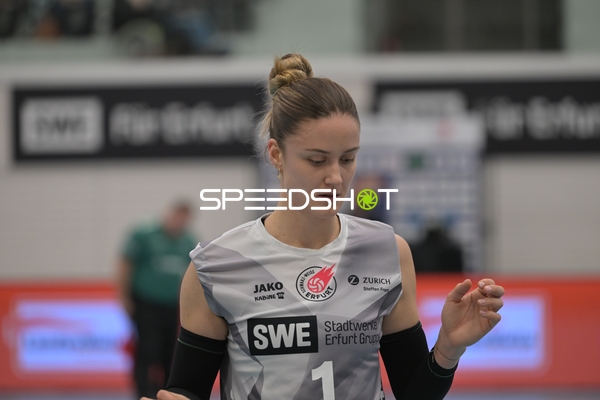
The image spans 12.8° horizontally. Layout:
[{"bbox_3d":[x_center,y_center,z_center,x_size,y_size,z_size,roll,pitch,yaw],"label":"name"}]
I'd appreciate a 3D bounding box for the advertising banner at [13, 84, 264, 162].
[{"bbox_3d":[-1.546,-0.732,25.600,2.460,0.740,0.050,-1,0,7],"label":"advertising banner"}]

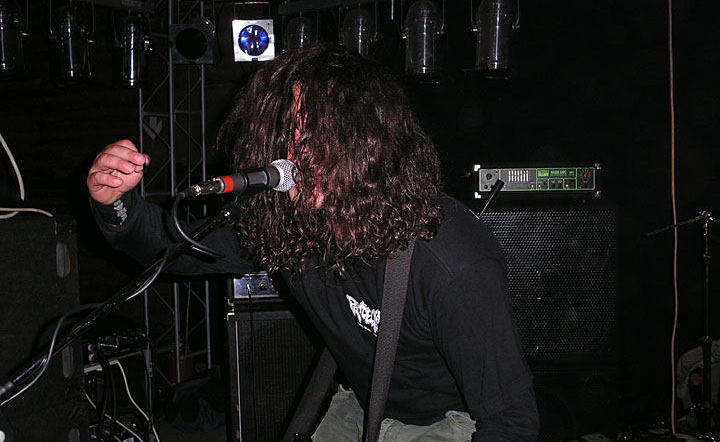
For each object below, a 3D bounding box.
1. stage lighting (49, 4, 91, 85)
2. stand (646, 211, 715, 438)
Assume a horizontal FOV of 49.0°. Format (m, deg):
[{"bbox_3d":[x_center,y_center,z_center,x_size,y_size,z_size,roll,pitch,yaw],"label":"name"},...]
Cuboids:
[{"bbox_3d":[-1.219,-0.750,3.341,0.170,0.325,0.170,2,4,45],"label":"stage lighting"},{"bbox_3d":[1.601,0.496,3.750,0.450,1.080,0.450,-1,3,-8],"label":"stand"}]

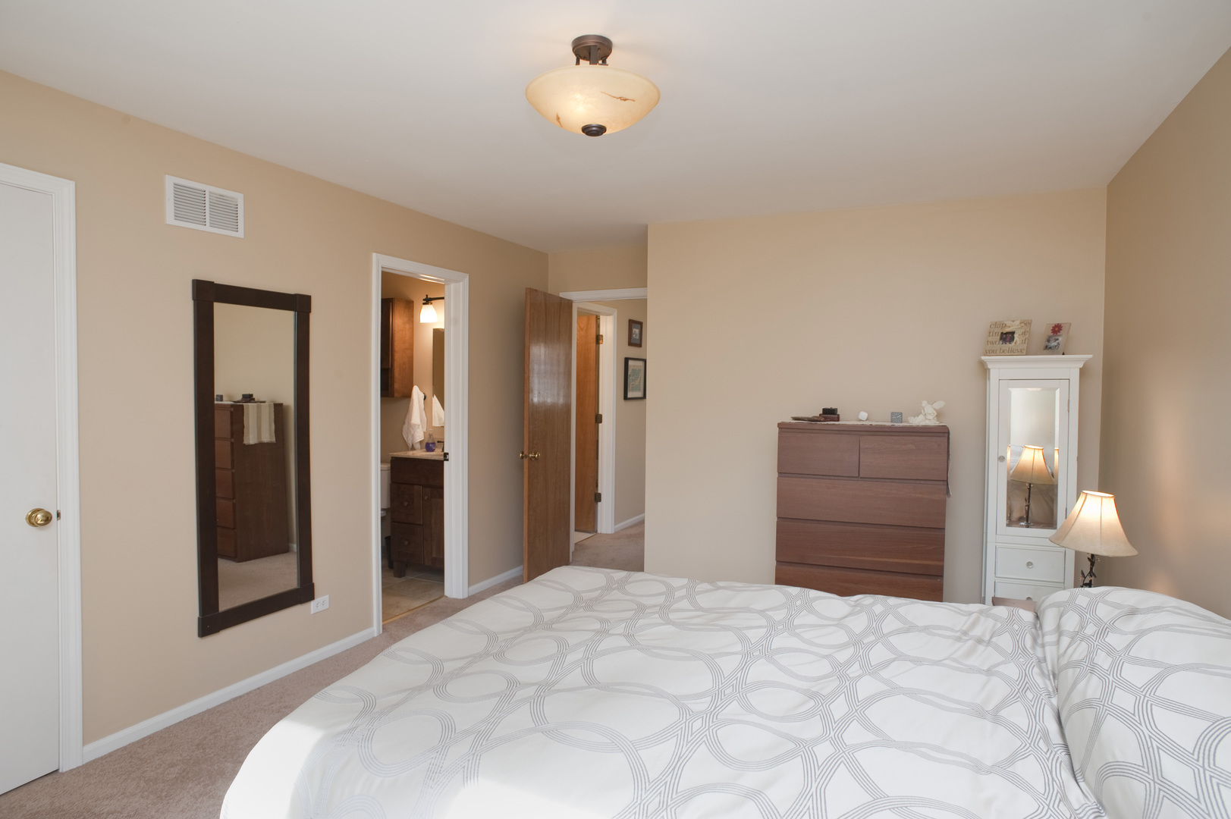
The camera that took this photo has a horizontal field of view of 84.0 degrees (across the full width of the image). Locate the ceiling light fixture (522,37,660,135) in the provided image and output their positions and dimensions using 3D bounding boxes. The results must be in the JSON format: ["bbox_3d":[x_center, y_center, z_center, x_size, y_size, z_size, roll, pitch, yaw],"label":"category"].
[{"bbox_3d":[-0.073,-0.961,2.059,0.405,0.272,0.405,0,2,0],"label":"ceiling light fixture"}]

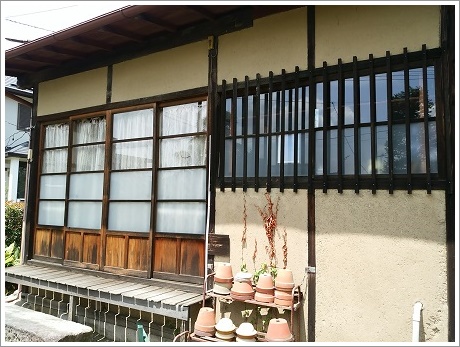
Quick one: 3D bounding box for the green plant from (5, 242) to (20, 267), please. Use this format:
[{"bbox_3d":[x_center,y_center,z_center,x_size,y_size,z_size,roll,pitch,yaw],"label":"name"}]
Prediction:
[{"bbox_3d":[-3.153,1.244,4.950,0.500,0.500,0.500,-1,-5,28],"label":"green plant"}]

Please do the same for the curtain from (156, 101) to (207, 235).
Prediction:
[{"bbox_3d":[-0.485,-0.054,3.458,0.631,1.321,0.080,-1,-5,28],"label":"curtain"}]

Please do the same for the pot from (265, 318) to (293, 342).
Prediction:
[{"bbox_3d":[0.341,1.088,2.350,0.197,0.165,0.197,1,-4,0],"label":"pot"}]

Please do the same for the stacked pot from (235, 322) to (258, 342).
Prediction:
[{"bbox_3d":[0.121,1.142,2.463,0.156,0.120,0.156,1,-4,0],"label":"stacked pot"}]

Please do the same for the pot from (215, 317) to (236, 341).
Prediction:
[{"bbox_3d":[-0.030,1.141,2.544,0.153,0.123,0.153,1,-4,0],"label":"pot"}]

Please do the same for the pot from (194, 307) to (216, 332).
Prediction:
[{"bbox_3d":[-0.183,1.121,2.627,0.161,0.177,0.161,1,-4,0],"label":"pot"}]

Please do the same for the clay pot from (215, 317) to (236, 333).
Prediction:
[{"bbox_3d":[-0.031,1.111,2.547,0.154,0.062,0.154,1,-4,0],"label":"clay pot"}]

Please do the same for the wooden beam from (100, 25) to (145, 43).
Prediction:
[{"bbox_3d":[-1.029,-1.389,3.418,0.060,0.075,0.580,-1,8,28],"label":"wooden beam"}]

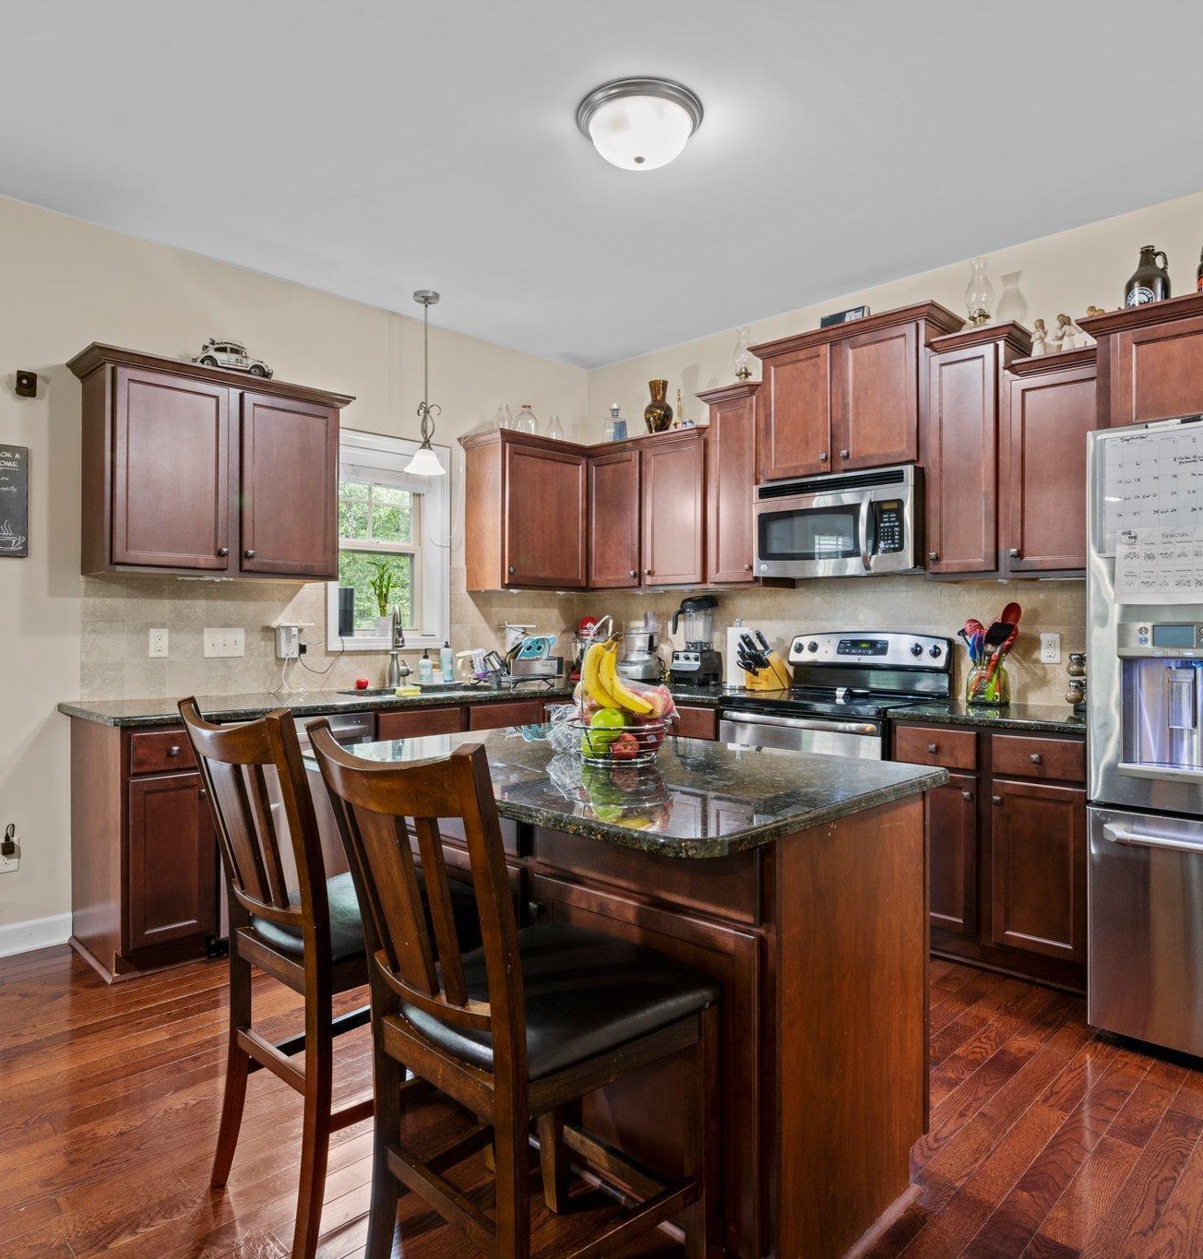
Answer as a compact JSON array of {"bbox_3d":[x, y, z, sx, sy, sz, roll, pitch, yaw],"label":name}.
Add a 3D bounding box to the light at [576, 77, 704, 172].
[{"bbox_3d":[0.118,-1.502,2.728,0.386,0.142,0.386,0,0,0],"label":"light"}]

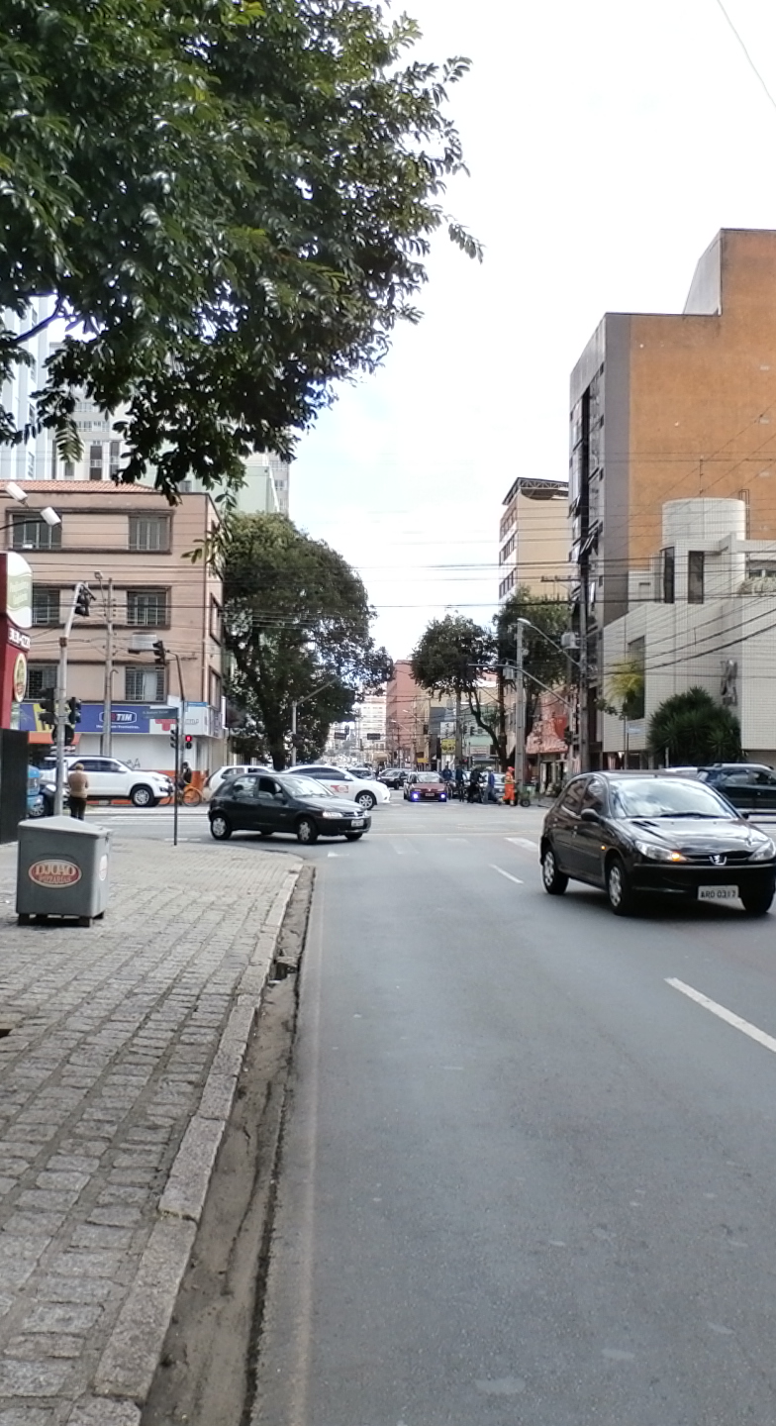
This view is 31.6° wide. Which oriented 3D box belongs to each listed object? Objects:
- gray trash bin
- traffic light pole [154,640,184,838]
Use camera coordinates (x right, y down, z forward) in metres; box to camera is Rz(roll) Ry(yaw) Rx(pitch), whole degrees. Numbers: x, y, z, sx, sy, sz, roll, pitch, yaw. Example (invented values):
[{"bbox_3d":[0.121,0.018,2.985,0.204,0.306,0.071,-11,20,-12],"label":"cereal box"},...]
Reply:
[{"bbox_3d":[-2.947,1.437,12.403,0.670,0.930,0.610,1,-2,2],"label":"gray trash bin"},{"bbox_3d":[-3.998,0.557,25.362,0.520,3.760,0.320,0,-2,-3],"label":"traffic light pole"}]

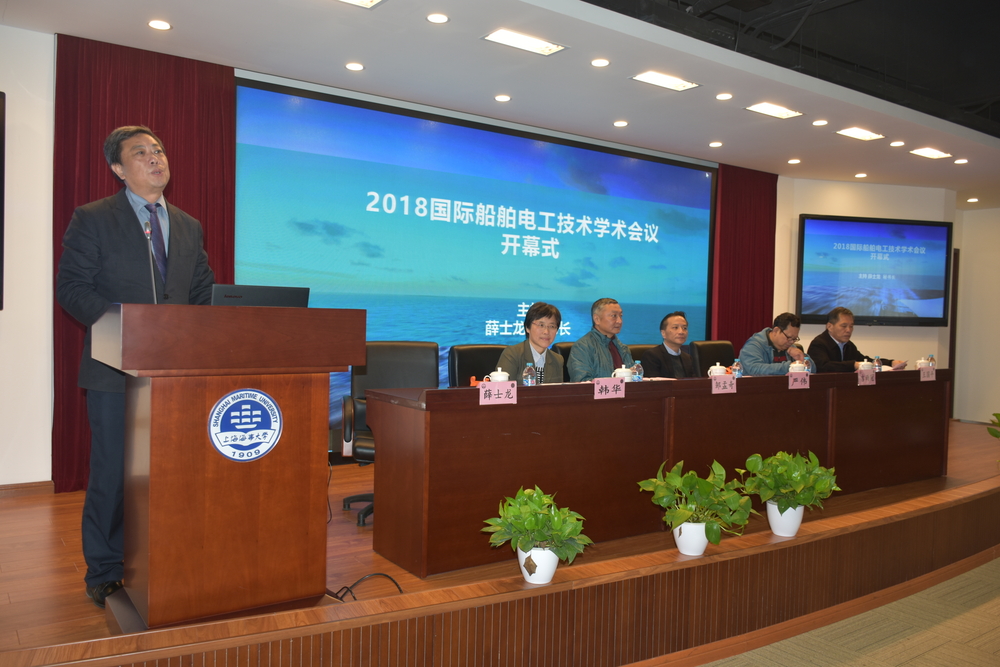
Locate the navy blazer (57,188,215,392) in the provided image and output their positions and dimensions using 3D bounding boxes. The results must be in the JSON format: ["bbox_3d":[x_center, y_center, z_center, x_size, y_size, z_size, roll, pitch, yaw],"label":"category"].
[{"bbox_3d":[-1.375,-0.165,2.838,0.580,0.750,0.370,0,2,-37],"label":"navy blazer"}]

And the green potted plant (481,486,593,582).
[{"bbox_3d":[0.163,0.846,3.175,0.440,0.400,0.430,1,1,0],"label":"green potted plant"}]

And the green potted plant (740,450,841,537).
[{"bbox_3d":[1.516,0.842,3.968,0.480,0.435,0.450,0,1,-33],"label":"green potted plant"}]

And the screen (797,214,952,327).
[{"bbox_3d":[4.280,-0.700,8.600,1.997,1.215,0.100,1,1,-12],"label":"screen"}]

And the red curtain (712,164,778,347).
[{"bbox_3d":[2.479,-0.353,7.575,0.989,2.612,0.160,0,2,-34],"label":"red curtain"}]

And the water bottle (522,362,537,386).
[{"bbox_3d":[0.136,0.213,3.482,0.061,0.150,0.061,1,1,0],"label":"water bottle"}]

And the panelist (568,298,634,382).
[{"bbox_3d":[0.714,0.410,4.515,0.540,1.240,0.760,0,1,-39],"label":"panelist"}]

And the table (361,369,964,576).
[{"bbox_3d":[1.293,0.616,4.447,4.246,0.769,0.586,0,2,-34],"label":"table"}]

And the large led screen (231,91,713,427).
[{"bbox_3d":[0.177,-0.373,6.057,4.515,2.440,0.120,0,2,-34],"label":"large led screen"}]

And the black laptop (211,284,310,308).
[{"bbox_3d":[-0.973,-0.074,3.012,0.380,0.240,0.240,0,1,-33],"label":"black laptop"}]

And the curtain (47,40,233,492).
[{"bbox_3d":[-2.255,-0.407,4.817,1.034,2.750,0.130,0,1,-33],"label":"curtain"}]

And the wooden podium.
[{"bbox_3d":[-0.964,0.448,2.688,0.779,1.088,0.602,0,2,-34],"label":"wooden podium"}]

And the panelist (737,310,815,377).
[{"bbox_3d":[2.031,0.450,5.280,0.570,1.190,0.780,0,1,-41],"label":"panelist"}]

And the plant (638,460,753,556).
[{"bbox_3d":[0.848,0.761,3.270,0.470,0.415,0.450,1,1,0],"label":"plant"}]

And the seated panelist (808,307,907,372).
[{"bbox_3d":[2.550,0.403,5.636,0.570,1.190,0.720,0,2,-34],"label":"seated panelist"}]

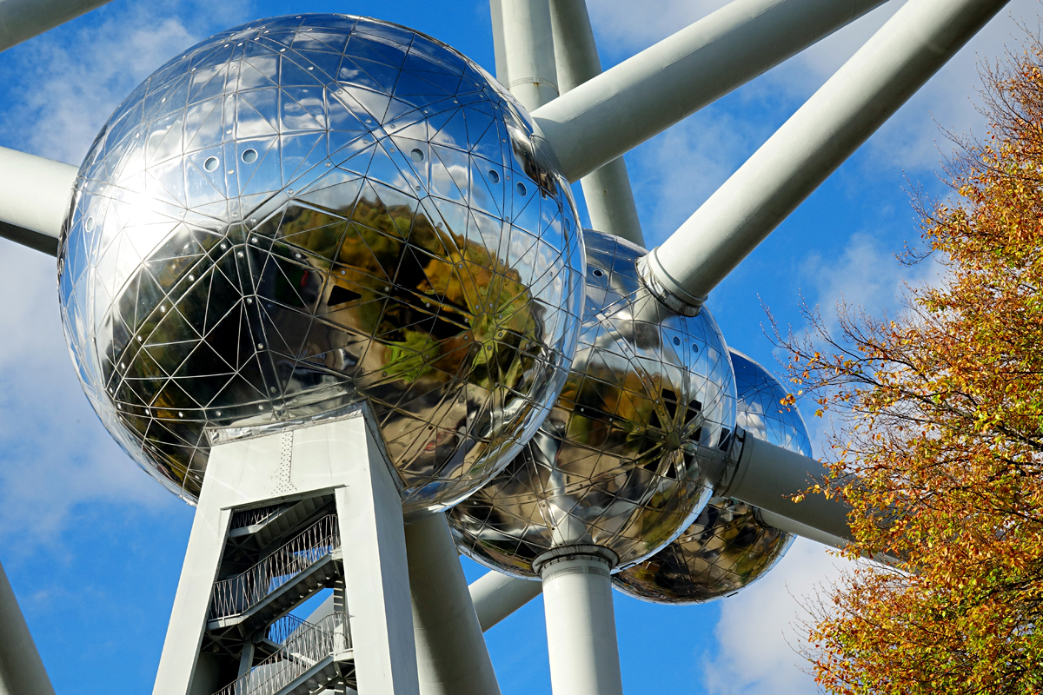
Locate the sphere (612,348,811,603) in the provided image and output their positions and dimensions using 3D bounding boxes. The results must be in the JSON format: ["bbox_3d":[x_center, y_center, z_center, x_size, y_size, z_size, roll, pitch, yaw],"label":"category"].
[{"bbox_3d":[10.720,8.270,158.600,18.000,18.000,18.000,-7,-29,3],"label":"sphere"}]

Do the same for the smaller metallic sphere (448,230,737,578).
[{"bbox_3d":[1.980,2.850,119.800,18.000,18.000,18.000,-5,-29,1],"label":"smaller metallic sphere"}]

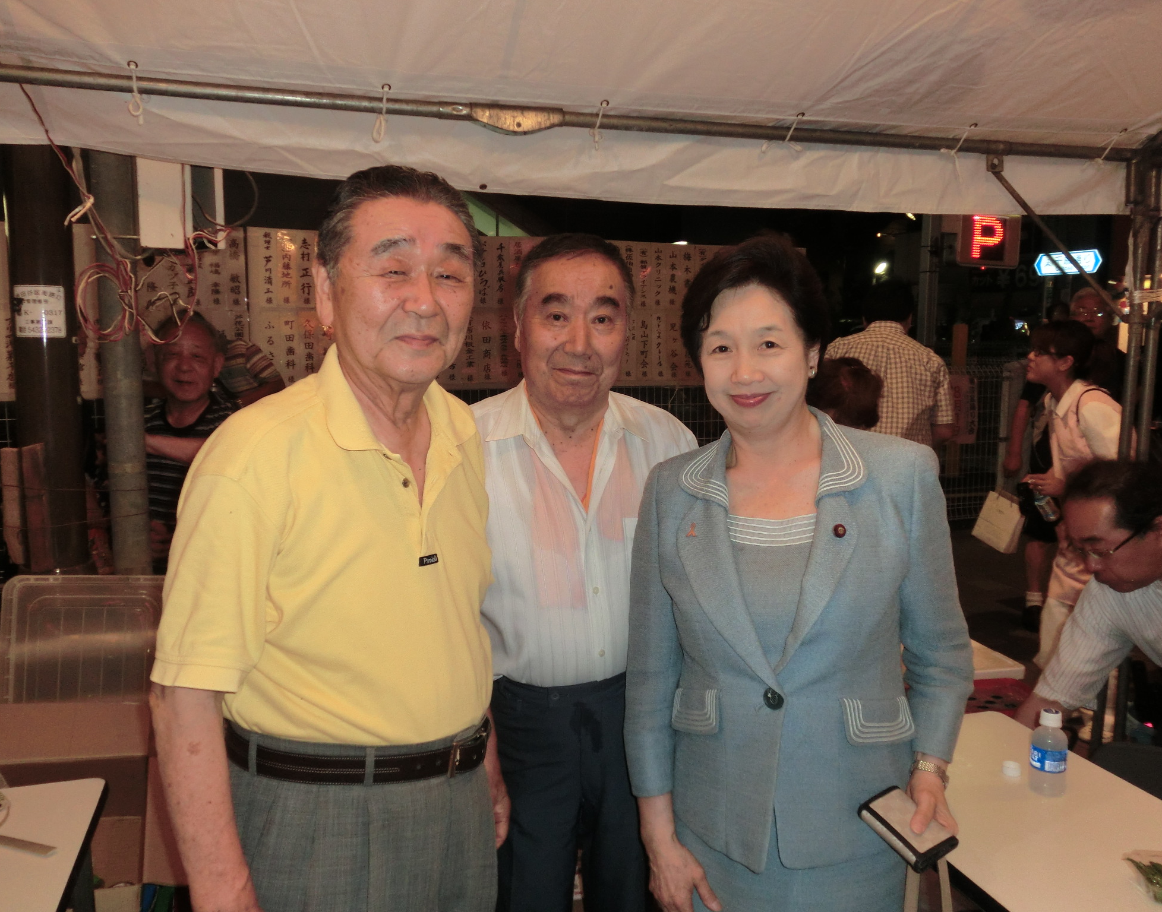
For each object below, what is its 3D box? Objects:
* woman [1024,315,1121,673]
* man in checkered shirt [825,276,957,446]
[{"bbox_3d":[1.998,0.213,4.019,0.500,1.525,0.460,2,7,13],"label":"woman"},{"bbox_3d":[1.135,0.169,3.757,0.520,1.662,0.340,3,7,22],"label":"man in checkered shirt"}]

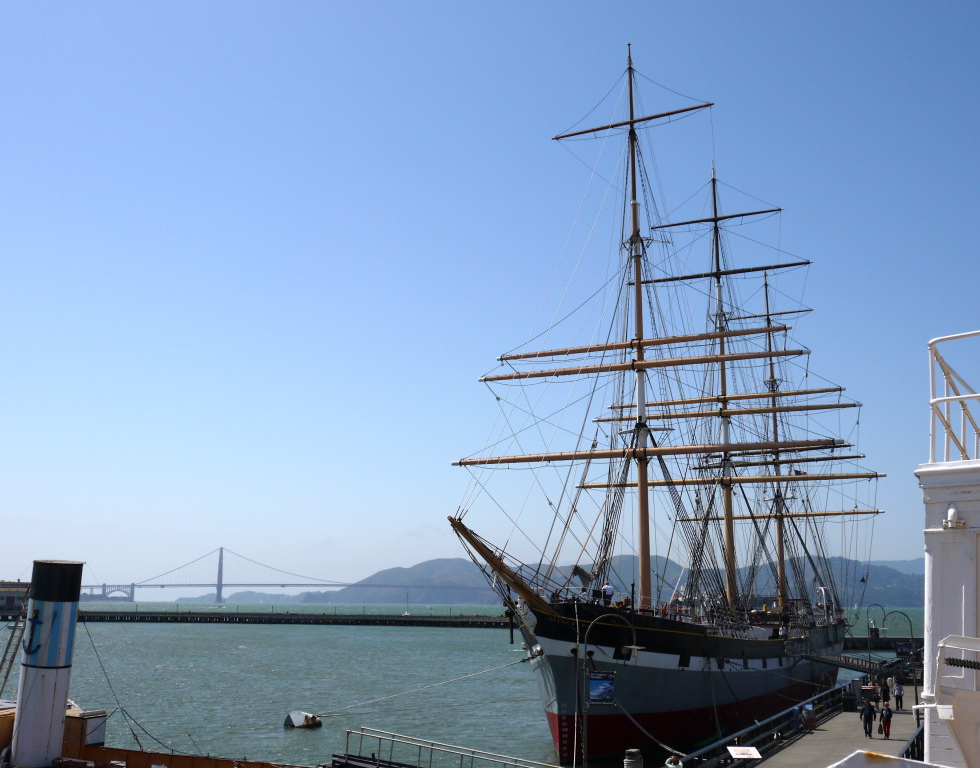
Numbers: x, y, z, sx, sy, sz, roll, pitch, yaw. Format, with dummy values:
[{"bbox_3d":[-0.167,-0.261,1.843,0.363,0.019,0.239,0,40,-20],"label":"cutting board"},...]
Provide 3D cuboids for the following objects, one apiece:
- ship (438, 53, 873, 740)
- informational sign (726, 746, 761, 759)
[{"bbox_3d":[17.622,2.260,91.455,27.000,47.000,91.500,-5,-12,25],"label":"ship"},{"bbox_3d":[9.212,13.347,40.654,1.110,0.060,0.620,3,25,-14],"label":"informational sign"}]

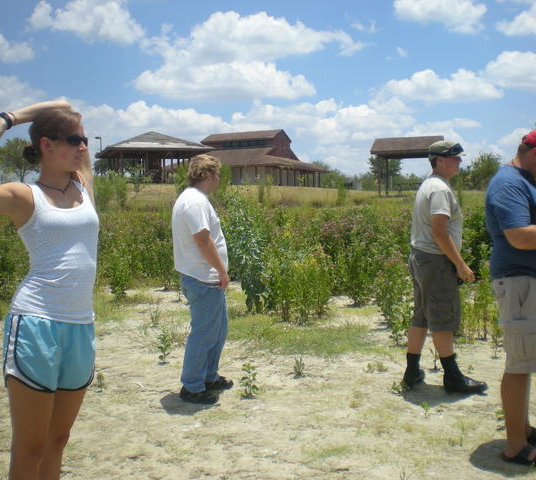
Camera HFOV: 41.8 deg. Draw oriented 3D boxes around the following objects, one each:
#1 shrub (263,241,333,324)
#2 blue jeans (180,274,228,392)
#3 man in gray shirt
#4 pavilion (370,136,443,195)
[{"bbox_3d":[0.330,0.435,7.865,0.820,0.920,0.750,0,4,0],"label":"shrub"},{"bbox_3d":[-0.442,0.622,4.965,0.350,0.920,0.390,0,4,6],"label":"blue jeans"},{"bbox_3d":[1.270,0.199,5.057,0.580,1.810,0.520,0,4,0],"label":"man in gray shirt"},{"bbox_3d":[9.461,-4.812,46.000,5.200,3.800,5.800,1,4,16],"label":"pavilion"}]

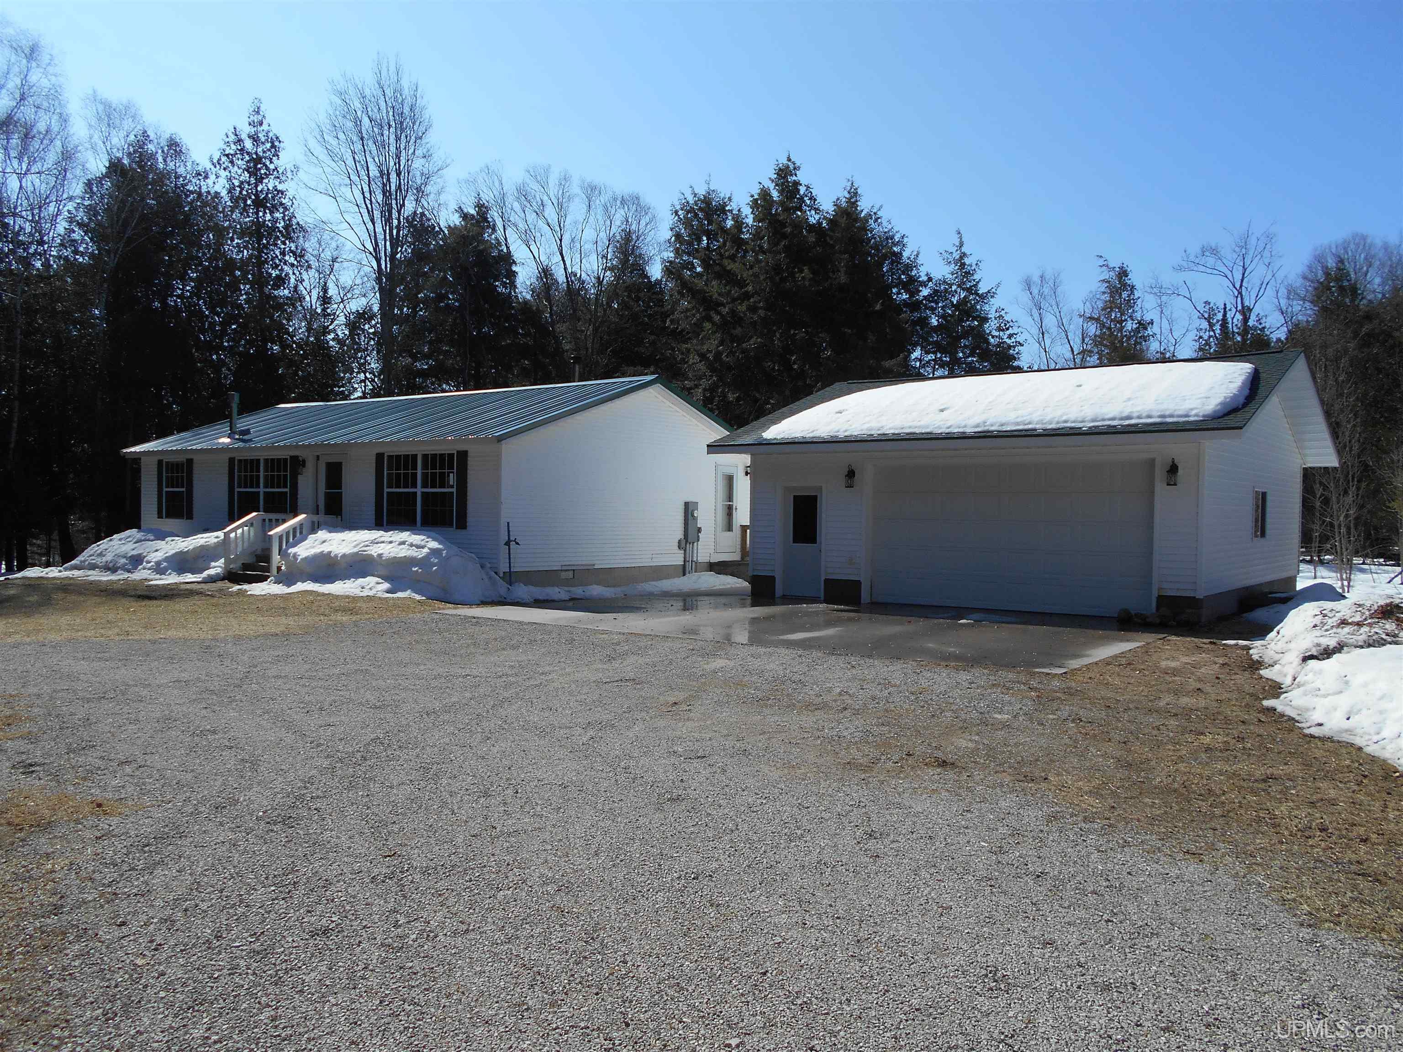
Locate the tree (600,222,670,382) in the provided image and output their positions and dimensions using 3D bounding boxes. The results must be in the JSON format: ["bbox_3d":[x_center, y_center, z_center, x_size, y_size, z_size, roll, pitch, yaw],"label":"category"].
[{"bbox_3d":[-2.906,-5.901,44.117,3.300,13.420,3.300,1,1,0],"label":"tree"}]

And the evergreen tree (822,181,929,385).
[{"bbox_3d":[6.011,-5.526,37.115,4.000,13.158,4.000,1,1,0],"label":"evergreen tree"}]

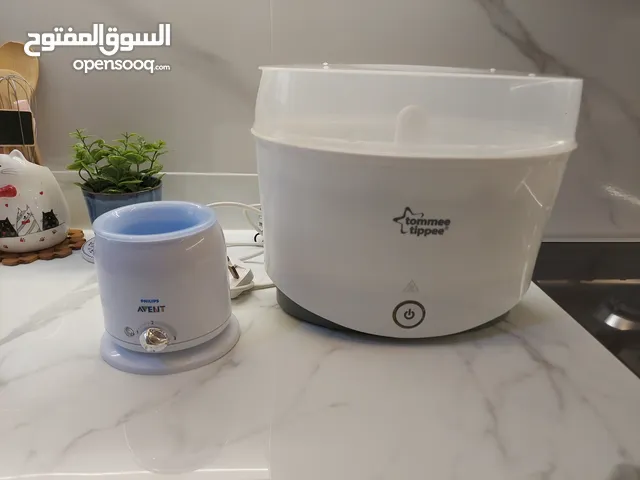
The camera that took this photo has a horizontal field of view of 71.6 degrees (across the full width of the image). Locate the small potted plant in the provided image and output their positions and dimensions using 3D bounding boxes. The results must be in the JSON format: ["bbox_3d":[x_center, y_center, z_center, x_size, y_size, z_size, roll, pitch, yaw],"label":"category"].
[{"bbox_3d":[-0.280,-0.069,0.623,0.131,0.172,0.123,0,22,-5],"label":"small potted plant"}]

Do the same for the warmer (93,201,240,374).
[{"bbox_3d":[-0.151,0.038,0.441,0.135,0.125,0.137,0,22,-5],"label":"warmer"}]

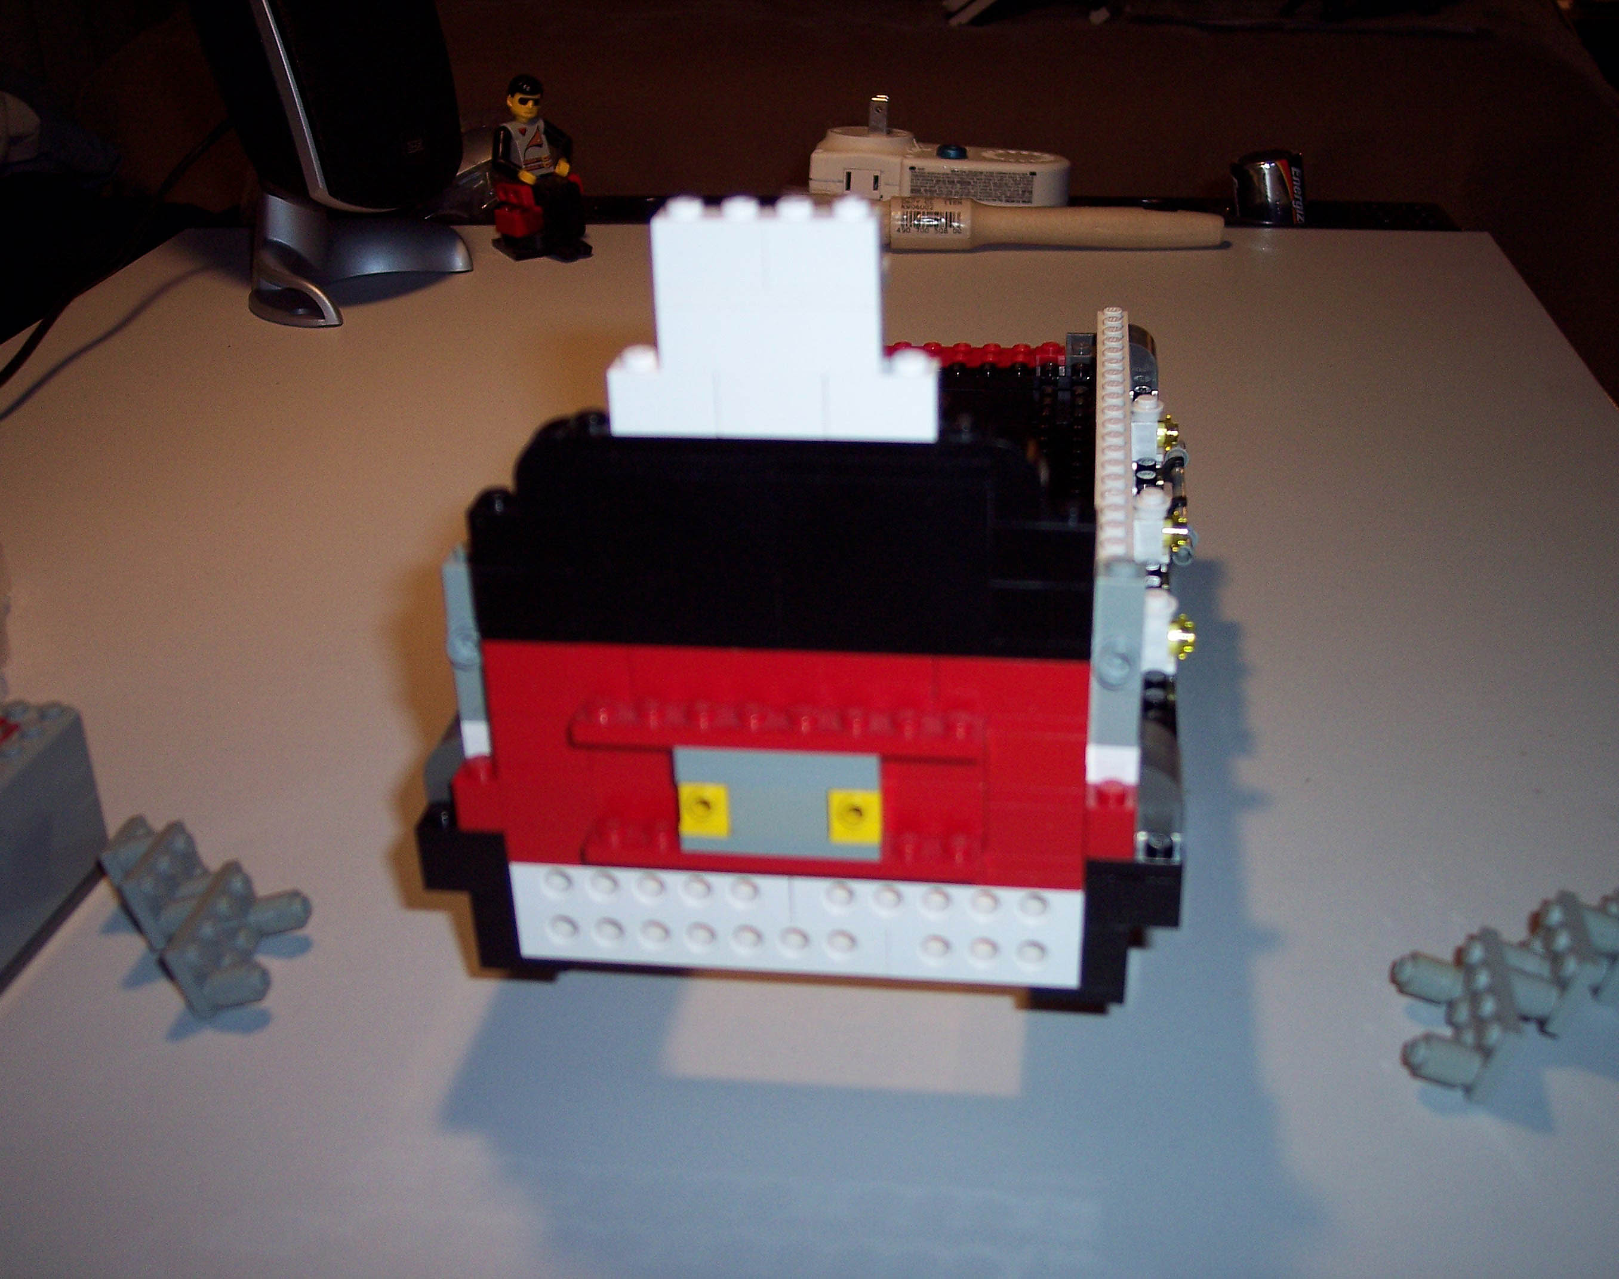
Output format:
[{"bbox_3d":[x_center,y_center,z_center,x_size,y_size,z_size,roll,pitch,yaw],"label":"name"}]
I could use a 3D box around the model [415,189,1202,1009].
[{"bbox_3d":[0.012,-0.045,0.408,0.137,0.155,0.247,2,27,8],"label":"model"}]

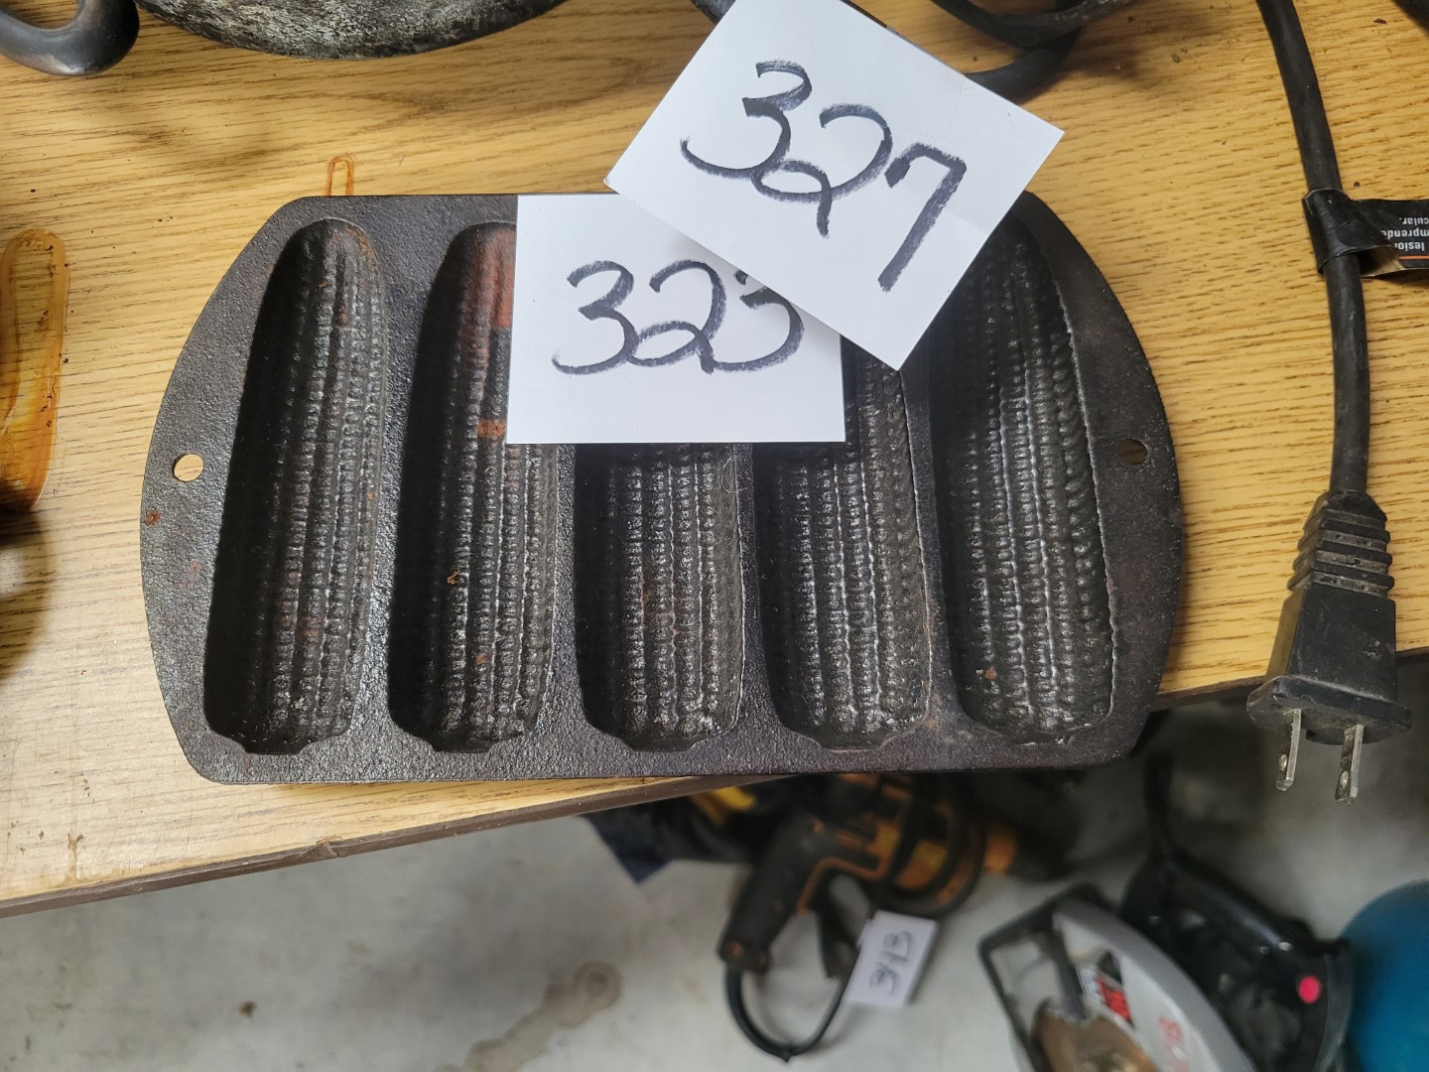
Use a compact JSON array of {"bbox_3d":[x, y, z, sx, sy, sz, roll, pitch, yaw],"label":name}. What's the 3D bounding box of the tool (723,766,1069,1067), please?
[{"bbox_3d":[0.151,0.307,0.886,0.245,0.085,0.240,17,72,5],"label":"tool"}]

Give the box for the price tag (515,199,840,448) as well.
[{"bbox_3d":[-0.009,-0.051,0.248,0.075,0.002,0.065,-1,72,-1],"label":"price tag"}]

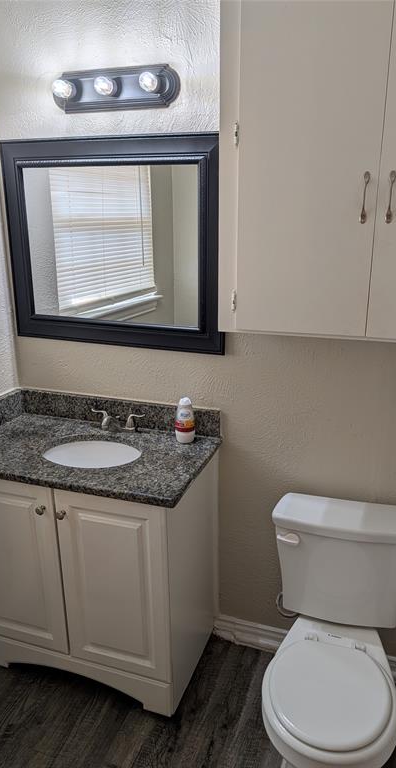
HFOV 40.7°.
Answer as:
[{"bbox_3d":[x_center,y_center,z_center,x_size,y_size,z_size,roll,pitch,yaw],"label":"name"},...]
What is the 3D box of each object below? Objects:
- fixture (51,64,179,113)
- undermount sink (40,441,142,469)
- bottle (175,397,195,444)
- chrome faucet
[{"bbox_3d":[-0.283,-0.946,1.699,0.456,0.117,0.126,5,17,18],"label":"fixture"},{"bbox_3d":[-0.375,0.325,1.887,0.392,0.149,0.322,5,17,18],"label":"undermount sink"},{"bbox_3d":[-0.045,0.129,1.907,0.075,0.168,0.059,1,16,5],"label":"bottle"},{"bbox_3d":[-0.313,0.145,1.997,0.237,0.087,0.126,5,17,18],"label":"chrome faucet"}]

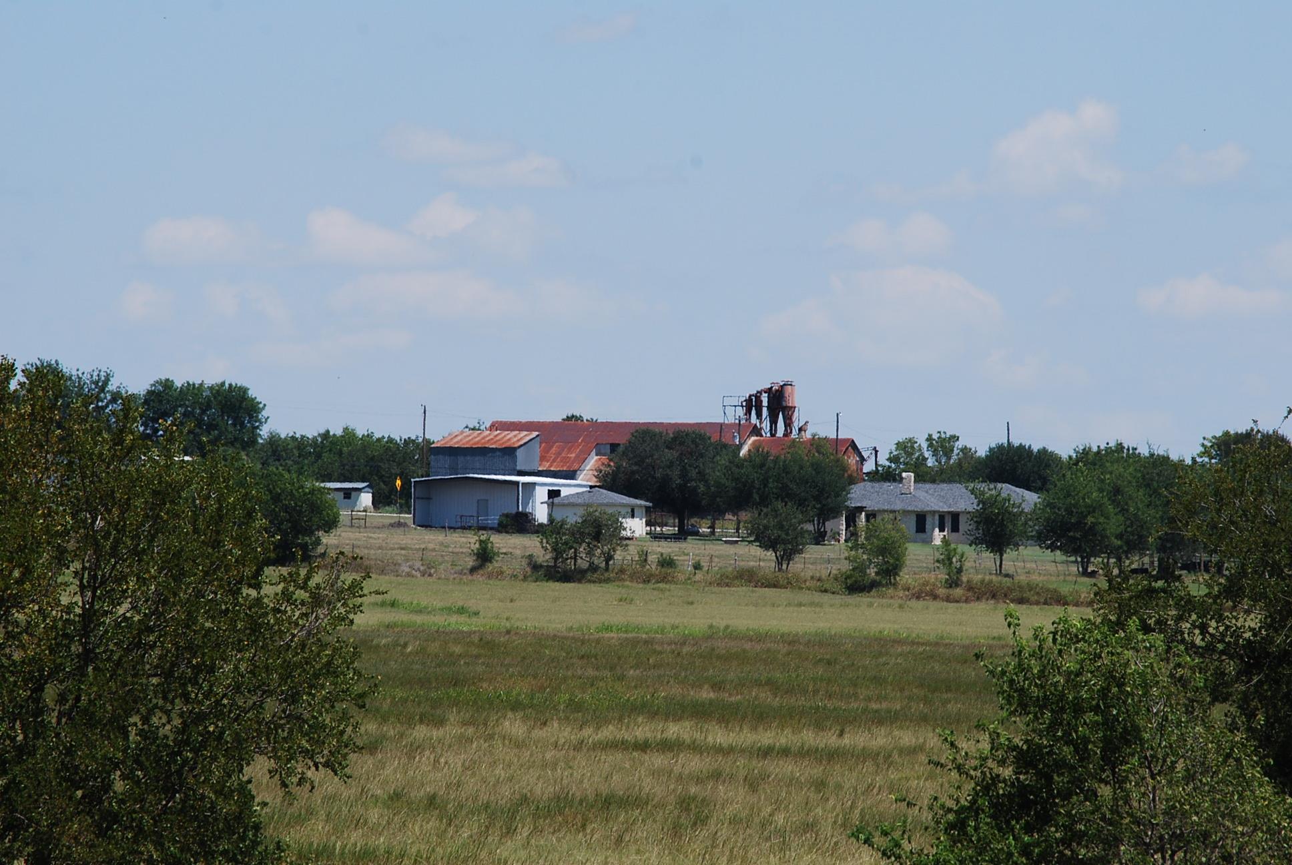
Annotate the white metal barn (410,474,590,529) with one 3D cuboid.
[{"bbox_3d":[-11.423,5.430,853.000,9.400,4.250,12.800,0,0,25],"label":"white metal barn"}]

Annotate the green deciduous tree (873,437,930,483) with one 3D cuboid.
[{"bbox_3d":[23.290,4.610,985.000,5.350,8.480,5.080,0,0,0],"label":"green deciduous tree"}]

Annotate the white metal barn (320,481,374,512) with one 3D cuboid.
[{"bbox_3d":[-30.110,6.410,1070.000,5.200,3.000,3.600,0,0,17],"label":"white metal barn"}]

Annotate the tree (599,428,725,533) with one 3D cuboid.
[{"bbox_3d":[1.345,3.836,845.000,9.730,8.310,9.250,0,0,0],"label":"tree"}]

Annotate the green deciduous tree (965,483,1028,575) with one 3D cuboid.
[{"bbox_3d":[23.987,6.605,735.000,4.410,6.330,4.180,0,0,0],"label":"green deciduous tree"}]

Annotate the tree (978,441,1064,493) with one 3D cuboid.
[{"bbox_3d":[33.050,4.800,950.000,7.650,8.000,7.270,0,0,0],"label":"tree"}]

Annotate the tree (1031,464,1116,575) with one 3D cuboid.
[{"bbox_3d":[27.960,5.710,705.000,5.550,7.330,5.270,0,0,0],"label":"tree"}]

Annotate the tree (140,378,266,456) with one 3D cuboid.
[{"bbox_3d":[-41.521,0.851,1010.000,11.820,11.920,11.230,0,0,0],"label":"tree"}]

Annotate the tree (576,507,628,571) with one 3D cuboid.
[{"bbox_3d":[-3.035,7.357,745.000,3.630,4.530,3.450,0,0,0],"label":"tree"}]

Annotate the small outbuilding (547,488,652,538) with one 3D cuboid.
[{"bbox_3d":[-3.980,6.610,886.000,8.790,4.020,8.200,0,0,0],"label":"small outbuilding"}]

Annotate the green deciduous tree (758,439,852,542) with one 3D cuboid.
[{"bbox_3d":[12.680,4.630,860.000,7.490,8.290,7.120,0,0,0],"label":"green deciduous tree"}]

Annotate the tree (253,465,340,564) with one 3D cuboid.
[{"bbox_3d":[-24.046,5.611,740.000,6.170,6.790,5.860,0,0,0],"label":"tree"}]

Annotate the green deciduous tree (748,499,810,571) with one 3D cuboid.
[{"bbox_3d":[8.800,6.890,715.000,4.150,4.690,3.940,0,0,0],"label":"green deciduous tree"}]

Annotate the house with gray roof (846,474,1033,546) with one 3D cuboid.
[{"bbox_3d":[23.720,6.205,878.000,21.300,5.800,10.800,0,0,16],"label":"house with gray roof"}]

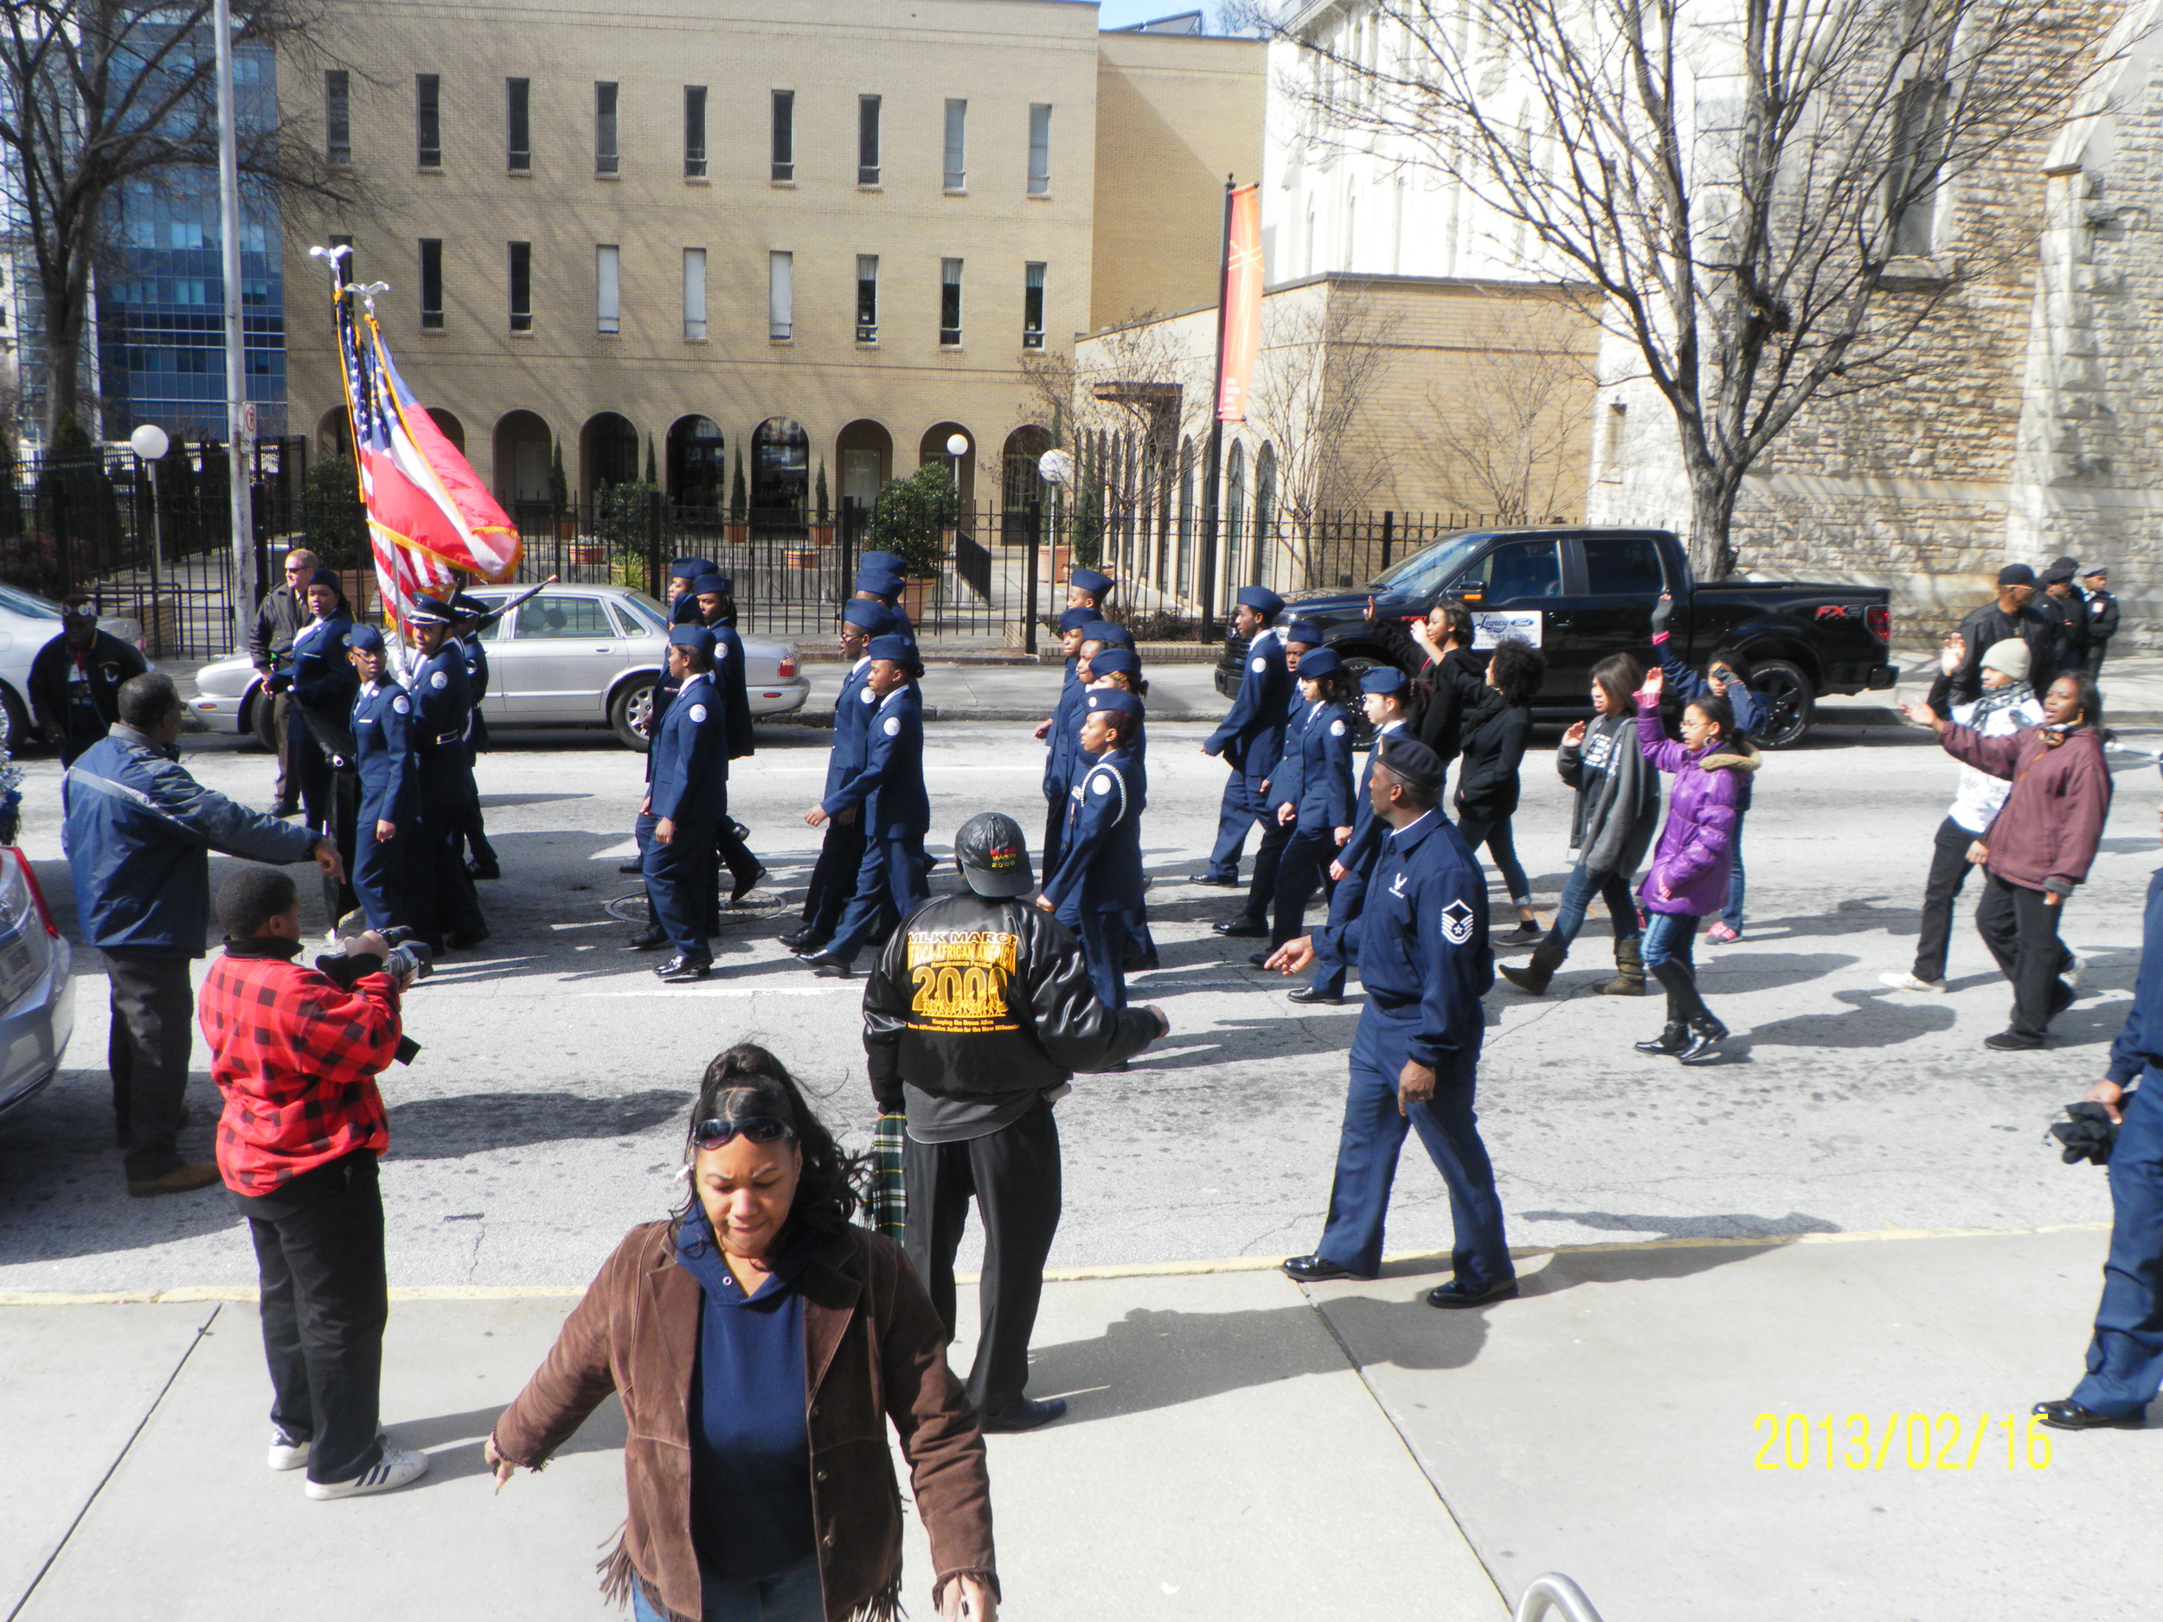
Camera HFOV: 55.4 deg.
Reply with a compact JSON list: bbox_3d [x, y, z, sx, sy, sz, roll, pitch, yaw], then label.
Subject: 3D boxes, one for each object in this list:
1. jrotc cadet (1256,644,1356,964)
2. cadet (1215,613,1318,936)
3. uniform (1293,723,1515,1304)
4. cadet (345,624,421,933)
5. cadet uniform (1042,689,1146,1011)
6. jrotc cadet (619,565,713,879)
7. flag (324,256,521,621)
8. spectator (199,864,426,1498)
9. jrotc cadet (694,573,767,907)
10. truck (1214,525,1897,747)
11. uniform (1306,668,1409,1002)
[{"bbox_3d":[1.176,-0.044,10.693,0.430,1.593,0.450,0,11,-8],"label":"jrotc cadet"},{"bbox_3d":[1.033,-0.174,11.226,0.592,1.749,0.520,-2,11,-17],"label":"cadet"},{"bbox_3d":[0.965,0.646,6.415,0.741,1.790,0.600,-1,11,-13],"label":"uniform"},{"bbox_3d":[-3.598,-0.118,10.656,0.400,1.694,0.460,-7,13,-37],"label":"cadet"},{"bbox_3d":[0.046,0.243,9.125,0.490,1.568,0.460,0,11,-8],"label":"cadet uniform"},{"bbox_3d":[-2.419,-0.554,12.232,0.628,1.864,0.540,0,11,-10],"label":"jrotc cadet"},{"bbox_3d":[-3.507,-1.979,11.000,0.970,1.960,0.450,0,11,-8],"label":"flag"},{"bbox_3d":[-1.919,0.933,5.186,0.550,1.640,0.500,-5,12,-35],"label":"spectator"},{"bbox_3d":[-2.039,-0.401,11.601,0.620,1.820,0.500,0,10,-9],"label":"jrotc cadet"},{"bbox_3d":[4.246,-1.669,18.595,5.890,1.940,2.050,0,11,-9],"label":"truck"},{"bbox_3d":[1.410,0.102,10.214,0.680,1.660,0.500,-1,10,-12],"label":"uniform"}]

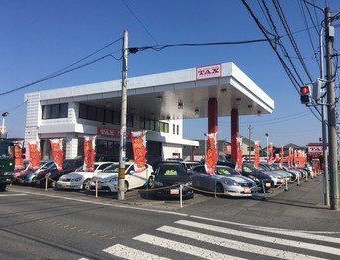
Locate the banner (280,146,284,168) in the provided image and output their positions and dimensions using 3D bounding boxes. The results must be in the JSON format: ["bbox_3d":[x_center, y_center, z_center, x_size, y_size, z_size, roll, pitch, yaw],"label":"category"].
[{"bbox_3d":[8.971,2.257,23.300,0.540,1.840,0.200,5,-7,-30],"label":"banner"}]

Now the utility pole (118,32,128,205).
[{"bbox_3d":[-1.961,-0.743,12.388,0.270,7.268,0.270,1,-6,0],"label":"utility pole"}]

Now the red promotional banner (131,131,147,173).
[{"bbox_3d":[-1.365,0.978,13.200,0.660,1.820,0.120,2,-5,-14],"label":"red promotional banner"}]

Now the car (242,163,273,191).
[{"bbox_3d":[4.256,2.722,17.353,1.720,1.500,4.400,3,-6,-23],"label":"car"}]

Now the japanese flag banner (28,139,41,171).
[{"bbox_3d":[-7.958,1.503,17.100,0.660,1.800,0.120,2,-5,-14],"label":"japanese flag banner"}]

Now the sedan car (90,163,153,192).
[{"bbox_3d":[-2.463,2.515,15.981,1.745,1.490,4.450,-2,-6,23],"label":"sedan car"}]

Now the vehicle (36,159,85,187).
[{"bbox_3d":[-6.083,2.657,18.089,1.740,1.500,4.500,-2,-7,31],"label":"vehicle"}]

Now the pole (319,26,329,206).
[{"bbox_3d":[6.092,-0.626,11.483,0.200,7.127,0.200,1,-5,0],"label":"pole"}]

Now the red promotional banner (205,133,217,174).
[{"bbox_3d":[1.888,1.083,13.200,0.560,1.860,0.200,5,-7,-30],"label":"red promotional banner"}]

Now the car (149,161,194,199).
[{"bbox_3d":[0.006,2.413,14.501,1.720,1.480,4.650,1,-5,-6],"label":"car"}]

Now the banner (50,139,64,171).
[{"bbox_3d":[-6.205,1.406,16.000,0.620,1.800,0.120,2,-5,-14],"label":"banner"}]

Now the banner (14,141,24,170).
[{"bbox_3d":[-9.994,1.721,19.200,0.600,1.850,0.180,4,-7,-27],"label":"banner"}]

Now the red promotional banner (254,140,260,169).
[{"bbox_3d":[5.550,1.605,18.400,0.540,1.830,0.200,5,-7,-30],"label":"red promotional banner"}]

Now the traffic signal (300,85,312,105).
[{"bbox_3d":[5.386,-1.396,11.506,0.400,0.780,0.320,-2,-7,31],"label":"traffic signal"}]

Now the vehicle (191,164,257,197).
[{"bbox_3d":[2.430,2.524,15.093,1.820,1.430,4.800,3,-6,-23],"label":"vehicle"}]

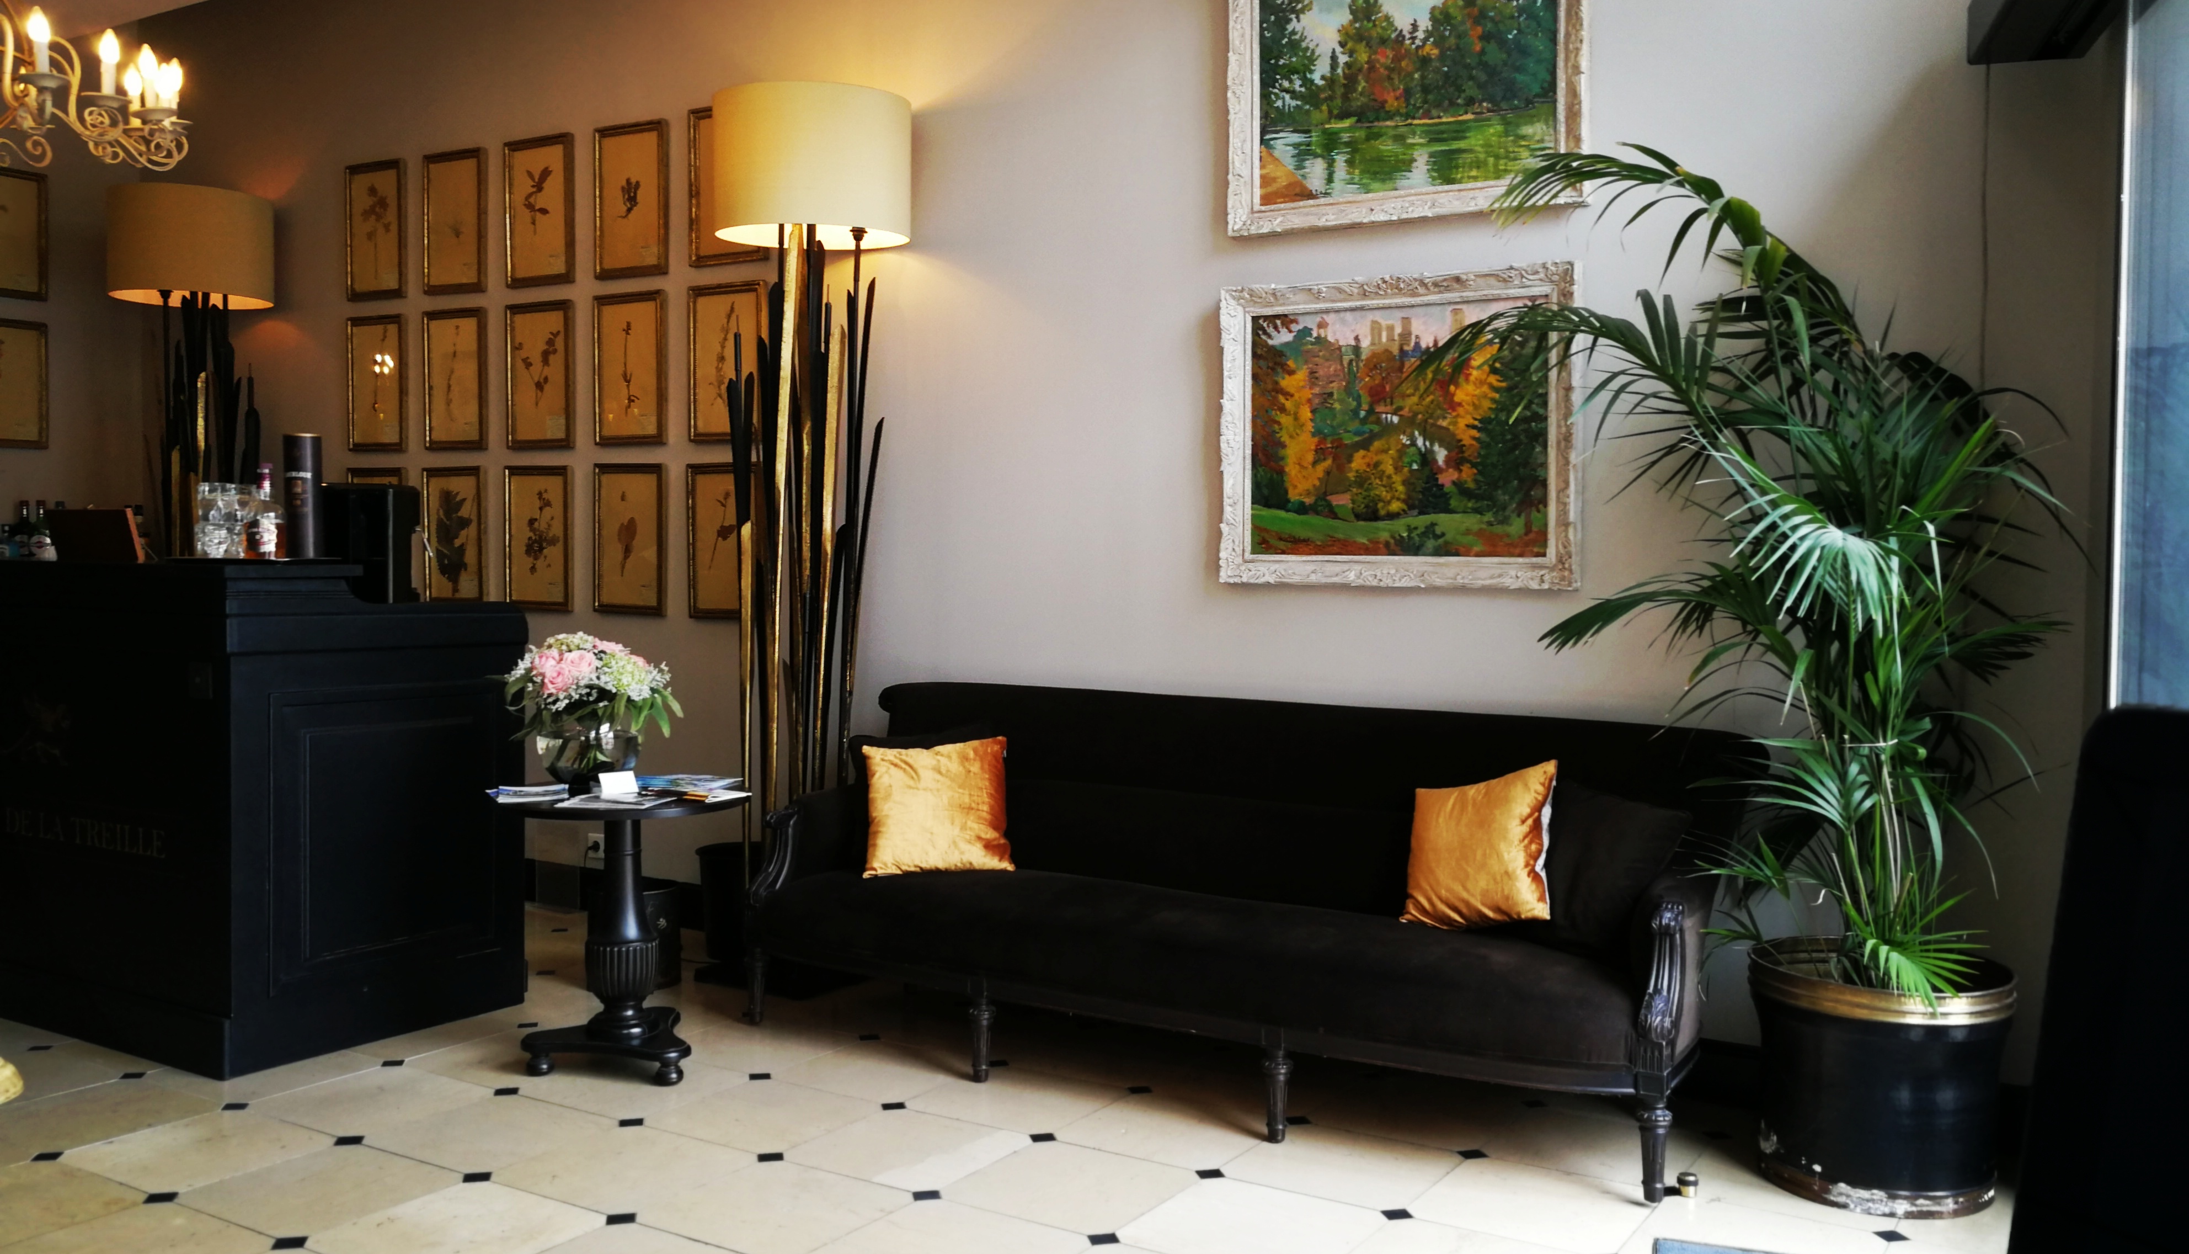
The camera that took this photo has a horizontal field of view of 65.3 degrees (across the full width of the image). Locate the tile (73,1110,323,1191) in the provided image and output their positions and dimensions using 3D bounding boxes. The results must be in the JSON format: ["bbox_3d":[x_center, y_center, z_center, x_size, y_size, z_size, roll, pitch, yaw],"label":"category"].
[{"bbox_3d":[-1.830,1.079,3.506,0.397,0.015,0.397,1,2,32],"label":"tile"}]

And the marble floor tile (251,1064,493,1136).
[{"bbox_3d":[-1.557,1.026,3.685,0.376,0.015,0.376,2,3,31],"label":"marble floor tile"}]

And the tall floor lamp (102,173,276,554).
[{"bbox_3d":[-3.168,-0.302,6.017,0.524,2.405,0.524,2,3,31],"label":"tall floor lamp"}]

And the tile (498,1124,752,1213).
[{"bbox_3d":[-0.904,1.049,3.297,0.376,0.015,0.376,2,3,31],"label":"tile"}]

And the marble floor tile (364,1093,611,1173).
[{"bbox_3d":[-1.231,1.037,3.491,0.376,0.015,0.376,2,3,31],"label":"marble floor tile"}]

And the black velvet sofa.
[{"bbox_3d":[0.247,0.636,4.121,2.455,0.875,0.800,2,2,31],"label":"black velvet sofa"}]

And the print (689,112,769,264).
[{"bbox_3d":[-1.167,-1.419,5.478,0.340,0.500,0.030,2,2,31],"label":"print"}]

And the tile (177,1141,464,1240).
[{"bbox_3d":[-1.489,1.084,3.296,0.400,0.010,0.400,2,2,31],"label":"tile"}]

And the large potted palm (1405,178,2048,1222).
[{"bbox_3d":[1.297,0.063,3.522,1.260,2.070,0.850,2,2,31],"label":"large potted palm"}]

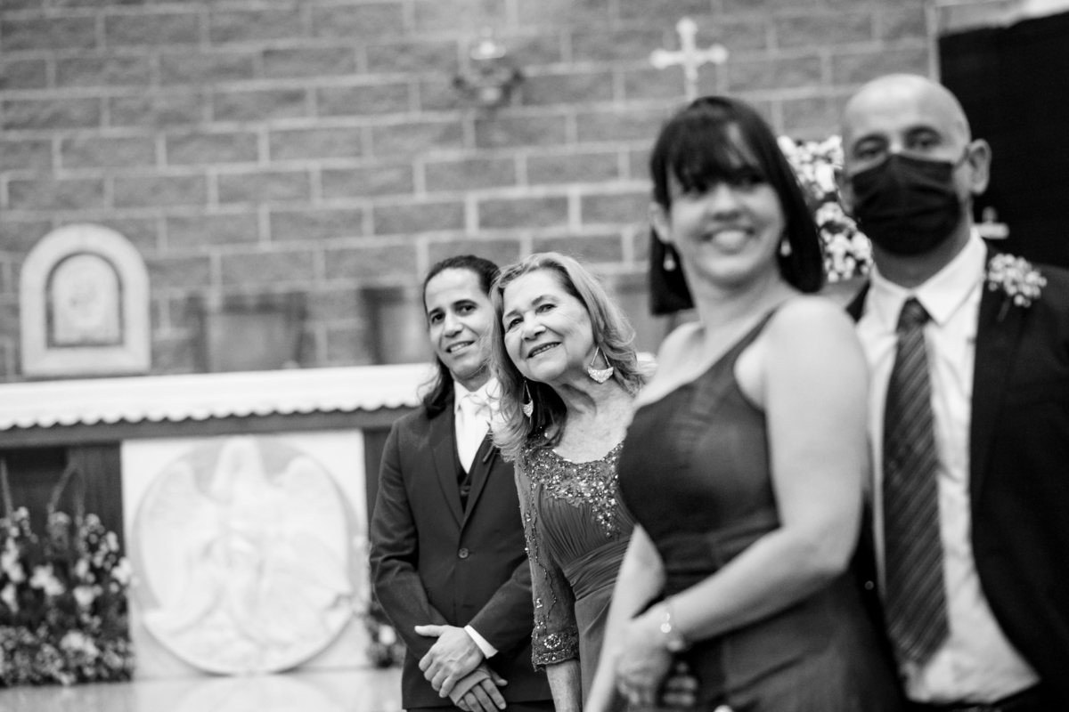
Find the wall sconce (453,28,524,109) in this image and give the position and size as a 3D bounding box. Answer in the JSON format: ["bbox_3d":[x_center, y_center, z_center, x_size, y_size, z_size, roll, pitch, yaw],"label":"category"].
[{"bbox_3d":[-0.180,-1.125,9.880,0.275,0.310,0.220,-3,1,0],"label":"wall sconce"}]

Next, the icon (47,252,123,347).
[{"bbox_3d":[-1.772,-0.223,9.950,0.297,0.373,0.040,-3,1,0],"label":"icon"}]

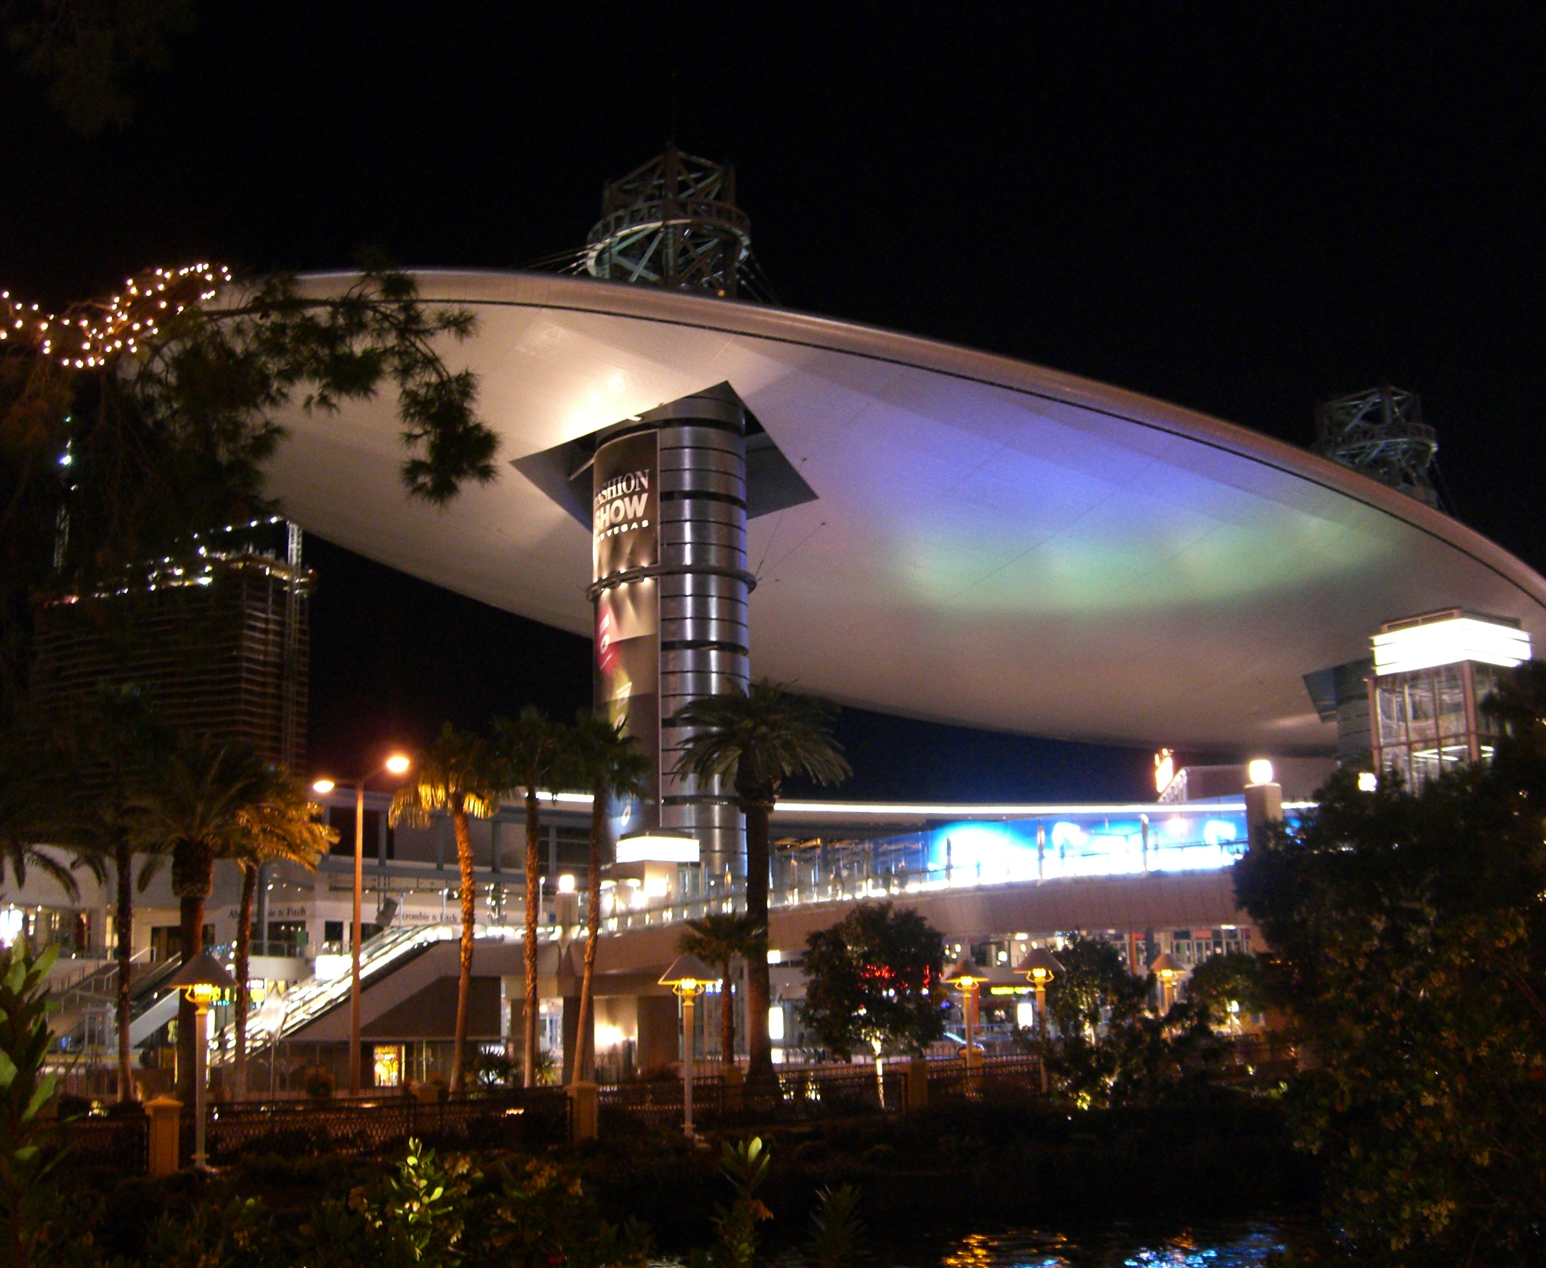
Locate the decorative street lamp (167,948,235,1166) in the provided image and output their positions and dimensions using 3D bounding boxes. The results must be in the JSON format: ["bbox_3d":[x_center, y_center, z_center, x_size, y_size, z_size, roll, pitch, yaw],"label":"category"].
[{"bbox_3d":[-10.737,8.012,34.964,1.280,4.000,1.280,2,-10,-17],"label":"decorative street lamp"}]

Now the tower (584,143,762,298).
[{"bbox_3d":[-7.037,-25.285,126.302,11.000,11.600,11.000,-1,-11,0],"label":"tower"}]

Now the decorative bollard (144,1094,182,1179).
[{"bbox_3d":[-8.930,7.360,27.188,0.510,1.163,0.510,8,-14,-37],"label":"decorative bollard"}]

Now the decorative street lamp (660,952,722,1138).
[{"bbox_3d":[-1.845,9.051,40.939,1.280,4.000,1.280,-1,-10,-3],"label":"decorative street lamp"}]

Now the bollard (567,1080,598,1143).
[{"bbox_3d":[-3.652,9.134,35.511,0.500,1.177,0.500,8,-14,-37],"label":"bollard"}]

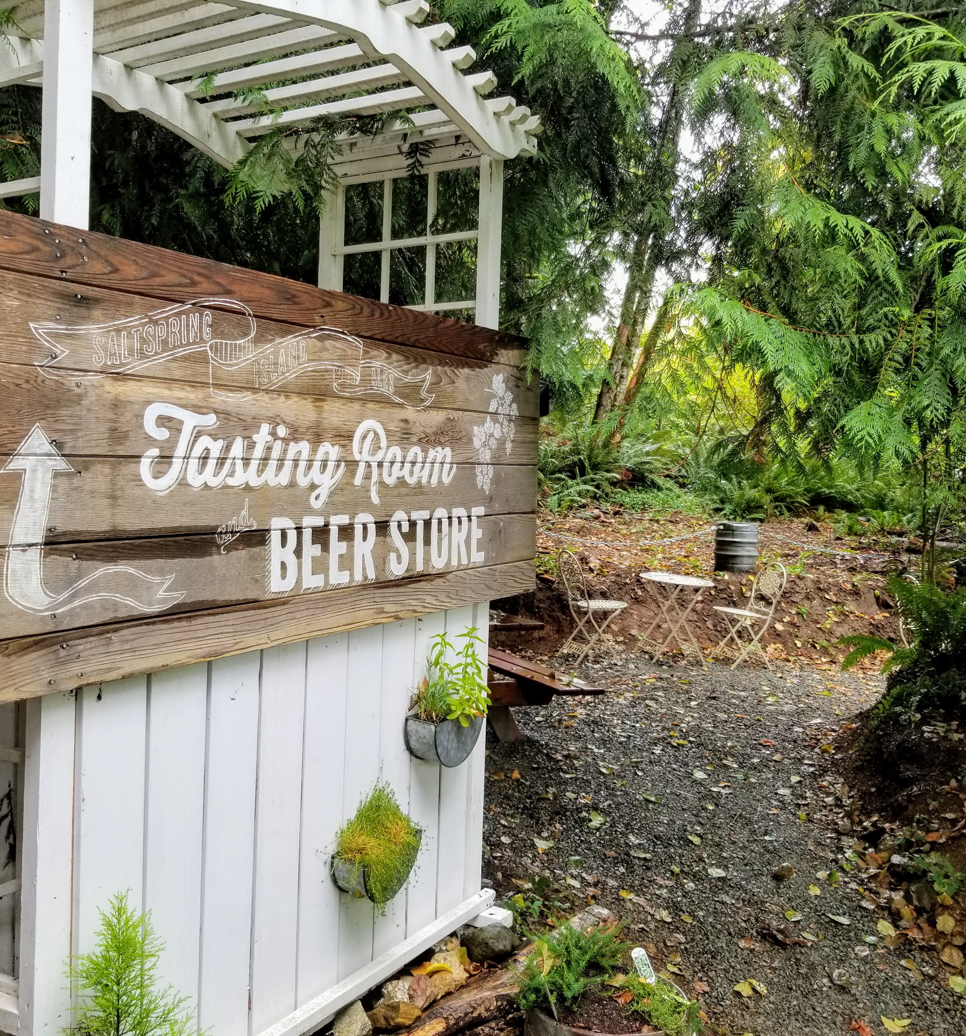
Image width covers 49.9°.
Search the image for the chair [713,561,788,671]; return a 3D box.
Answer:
[{"bbox_3d":[2.231,0.810,8.700,0.500,0.880,0.410,1,1,-19],"label":"chair"}]

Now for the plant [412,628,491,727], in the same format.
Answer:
[{"bbox_3d":[-0.080,0.402,2.620,0.130,0.240,0.200,2,1,30],"label":"plant"}]

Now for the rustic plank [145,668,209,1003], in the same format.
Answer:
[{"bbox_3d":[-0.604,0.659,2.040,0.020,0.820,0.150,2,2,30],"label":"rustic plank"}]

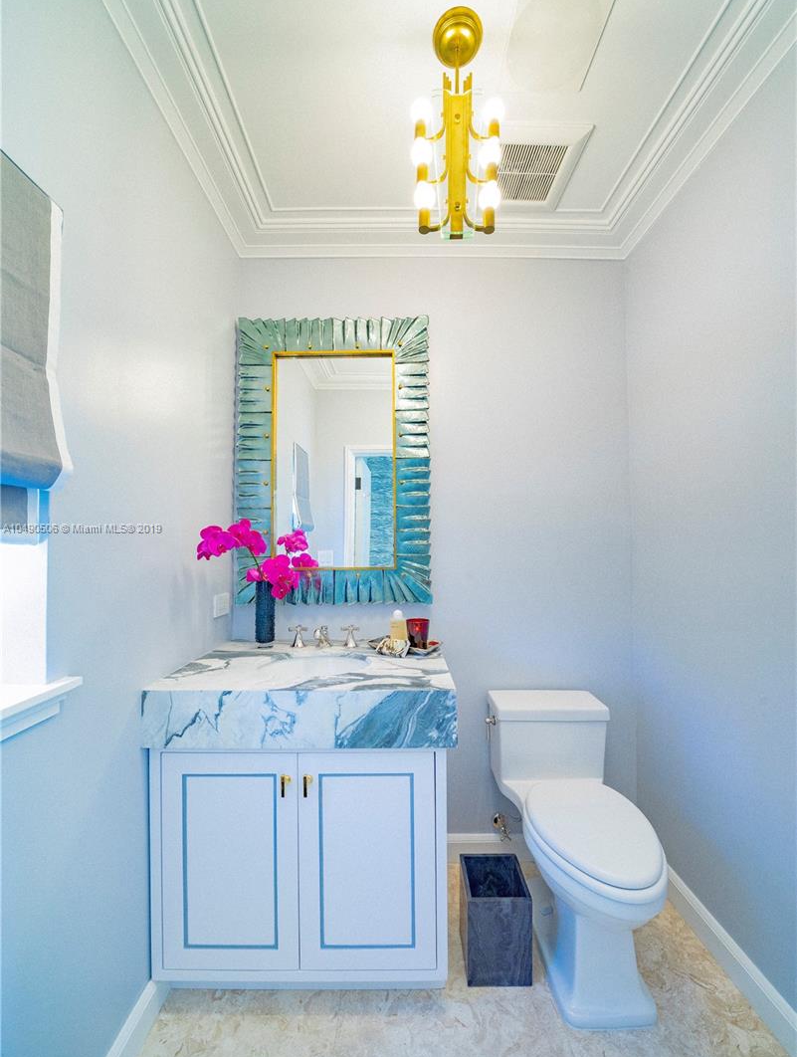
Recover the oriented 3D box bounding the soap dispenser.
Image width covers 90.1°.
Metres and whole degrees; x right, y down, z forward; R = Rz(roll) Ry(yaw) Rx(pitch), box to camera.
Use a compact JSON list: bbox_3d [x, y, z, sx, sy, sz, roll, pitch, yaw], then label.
[{"bbox_3d":[-0.004,0.380,1.521,0.062,0.138,0.050,0,-2,0],"label":"soap dispenser"}]

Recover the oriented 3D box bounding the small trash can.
[{"bbox_3d":[0.298,1.207,1.240,0.180,0.249,0.162,0,-2,0],"label":"small trash can"}]

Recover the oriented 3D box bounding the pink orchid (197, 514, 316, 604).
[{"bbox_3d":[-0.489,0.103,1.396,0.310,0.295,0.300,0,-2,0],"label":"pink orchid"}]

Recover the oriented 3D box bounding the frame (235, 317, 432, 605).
[{"bbox_3d":[-0.263,-0.290,1.651,0.798,1.188,0.053,0,-2,0],"label":"frame"}]

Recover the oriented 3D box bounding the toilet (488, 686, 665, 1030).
[{"bbox_3d":[0.568,0.992,1.271,0.412,0.682,0.690,0,-2,0],"label":"toilet"}]

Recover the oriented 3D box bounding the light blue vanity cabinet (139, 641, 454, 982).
[{"bbox_3d":[-0.270,0.894,1.348,0.854,0.882,0.573,0,-2,0],"label":"light blue vanity cabinet"}]

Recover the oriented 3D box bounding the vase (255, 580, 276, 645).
[{"bbox_3d":[-0.529,0.338,1.587,0.078,0.251,0.078,0,-2,0],"label":"vase"}]

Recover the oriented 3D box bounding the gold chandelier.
[{"bbox_3d":[0.144,-0.964,0.980,0.225,0.515,0.165,0,-2,0],"label":"gold chandelier"}]

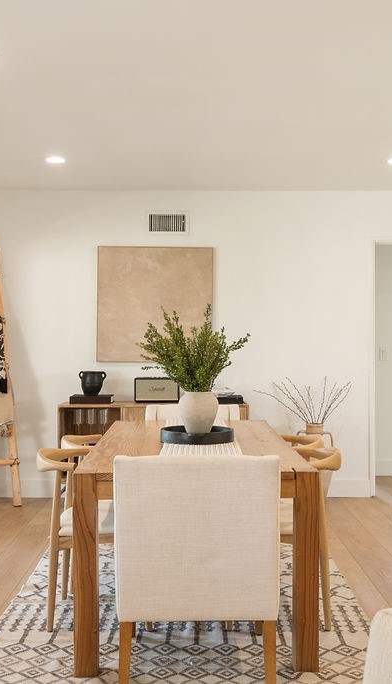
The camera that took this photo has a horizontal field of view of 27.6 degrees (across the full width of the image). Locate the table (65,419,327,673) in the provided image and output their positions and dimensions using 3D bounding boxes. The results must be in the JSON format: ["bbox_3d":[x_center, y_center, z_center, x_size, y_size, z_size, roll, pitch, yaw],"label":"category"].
[{"bbox_3d":[-0.010,0.856,3.850,0.900,0.745,1.850,0,0,-1],"label":"table"}]

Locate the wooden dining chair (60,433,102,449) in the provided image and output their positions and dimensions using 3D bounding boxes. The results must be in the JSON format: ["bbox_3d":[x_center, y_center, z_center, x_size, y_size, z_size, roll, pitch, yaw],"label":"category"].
[{"bbox_3d":[-0.430,0.872,4.130,0.520,0.740,0.520,0,0,-1],"label":"wooden dining chair"}]

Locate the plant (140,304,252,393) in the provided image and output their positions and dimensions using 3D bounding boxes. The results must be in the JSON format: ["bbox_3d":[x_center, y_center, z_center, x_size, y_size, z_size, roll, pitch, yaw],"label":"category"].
[{"bbox_3d":[-0.008,0.033,3.870,0.545,0.430,0.480,0,0,0],"label":"plant"}]

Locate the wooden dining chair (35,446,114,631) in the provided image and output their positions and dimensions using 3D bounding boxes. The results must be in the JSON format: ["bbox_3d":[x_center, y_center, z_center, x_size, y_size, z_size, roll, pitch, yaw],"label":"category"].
[{"bbox_3d":[-0.440,0.874,3.620,0.520,0.740,0.520,0,0,-1],"label":"wooden dining chair"}]

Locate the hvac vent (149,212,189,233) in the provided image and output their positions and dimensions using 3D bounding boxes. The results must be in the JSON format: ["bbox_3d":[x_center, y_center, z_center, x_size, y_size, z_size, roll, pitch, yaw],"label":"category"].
[{"bbox_3d":[-0.221,-0.941,6.320,0.335,0.182,0.030,0,0,0],"label":"hvac vent"}]

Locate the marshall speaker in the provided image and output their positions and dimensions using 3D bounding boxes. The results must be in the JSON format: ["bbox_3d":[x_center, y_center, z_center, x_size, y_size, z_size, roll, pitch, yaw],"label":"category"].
[{"bbox_3d":[-0.300,0.371,6.200,0.347,0.195,0.180,0,0,0],"label":"marshall speaker"}]

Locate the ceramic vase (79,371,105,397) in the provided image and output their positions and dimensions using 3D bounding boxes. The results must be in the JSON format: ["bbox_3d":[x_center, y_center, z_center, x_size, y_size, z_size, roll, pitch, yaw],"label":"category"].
[{"bbox_3d":[-0.803,0.320,6.170,0.210,0.192,0.175,0,0,0],"label":"ceramic vase"}]

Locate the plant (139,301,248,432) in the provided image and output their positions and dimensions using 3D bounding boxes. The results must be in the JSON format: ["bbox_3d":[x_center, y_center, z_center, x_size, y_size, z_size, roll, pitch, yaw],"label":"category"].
[{"bbox_3d":[-0.015,0.146,3.950,0.560,0.660,0.520,0,0,0],"label":"plant"}]

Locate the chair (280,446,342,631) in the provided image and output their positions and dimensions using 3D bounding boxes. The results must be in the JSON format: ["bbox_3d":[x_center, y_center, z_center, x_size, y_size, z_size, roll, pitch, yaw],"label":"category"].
[{"bbox_3d":[0.394,0.857,3.600,0.520,0.735,0.515,0,0,0],"label":"chair"}]

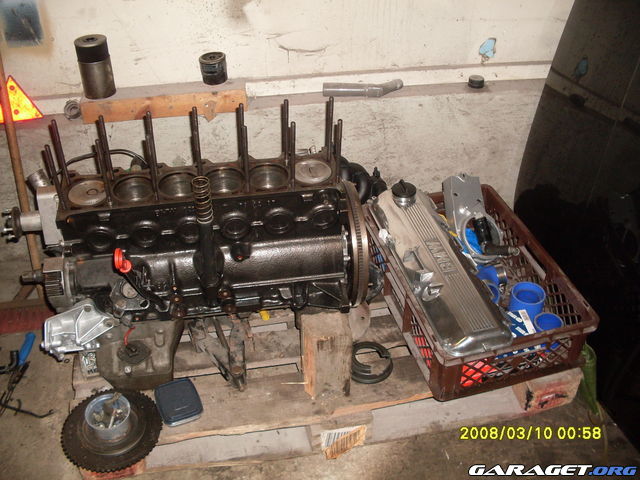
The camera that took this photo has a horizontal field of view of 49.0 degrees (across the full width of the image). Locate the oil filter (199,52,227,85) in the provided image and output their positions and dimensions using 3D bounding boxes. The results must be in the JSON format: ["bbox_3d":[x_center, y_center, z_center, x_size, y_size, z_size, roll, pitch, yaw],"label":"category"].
[{"bbox_3d":[-0.304,-0.488,2.009,0.075,0.069,0.075,-7,39,-7],"label":"oil filter"}]

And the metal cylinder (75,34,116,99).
[{"bbox_3d":[-0.611,-0.473,1.920,0.082,0.152,0.082,-7,40,-8],"label":"metal cylinder"}]

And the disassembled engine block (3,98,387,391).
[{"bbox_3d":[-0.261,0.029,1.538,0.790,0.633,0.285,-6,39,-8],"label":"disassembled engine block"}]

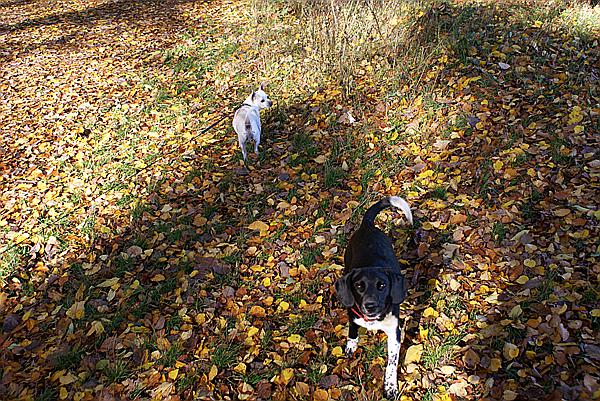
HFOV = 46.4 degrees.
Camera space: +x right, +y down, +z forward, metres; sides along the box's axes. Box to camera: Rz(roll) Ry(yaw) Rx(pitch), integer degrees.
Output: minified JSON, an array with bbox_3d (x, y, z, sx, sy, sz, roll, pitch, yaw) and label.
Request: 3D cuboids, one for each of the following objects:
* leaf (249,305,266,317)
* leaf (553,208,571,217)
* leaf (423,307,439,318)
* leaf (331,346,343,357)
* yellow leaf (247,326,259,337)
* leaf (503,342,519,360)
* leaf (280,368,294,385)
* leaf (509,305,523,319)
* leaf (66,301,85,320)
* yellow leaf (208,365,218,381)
[{"bbox_3d":[-0.156,0.405,2.576,0.062,0.014,0.069,-2,27,-4],"label":"leaf"},{"bbox_3d":[1.281,0.058,3.429,0.086,0.010,0.070,10,26,20],"label":"leaf"},{"bbox_3d":[0.478,0.410,2.565,0.055,0.014,0.070,6,28,11],"label":"leaf"},{"bbox_3d":[0.131,0.533,2.472,0.039,0.013,0.043,1,24,3],"label":"leaf"},{"bbox_3d":[-0.174,0.483,2.583,0.042,0.013,0.047,-2,24,-4],"label":"yellow leaf"},{"bbox_3d":[0.745,0.532,2.473,0.057,0.025,0.067,8,25,18],"label":"leaf"},{"bbox_3d":[-0.040,0.567,2.257,0.042,0.014,0.057,-1,27,-1],"label":"leaf"},{"bbox_3d":[0.791,0.407,2.571,0.048,0.014,0.064,10,29,18],"label":"leaf"},{"bbox_3d":[-0.826,0.405,2.576,0.062,0.014,0.084,-10,29,-19],"label":"leaf"},{"bbox_3d":[-0.281,0.558,2.274,0.029,0.014,0.039,-4,27,-8],"label":"yellow leaf"}]

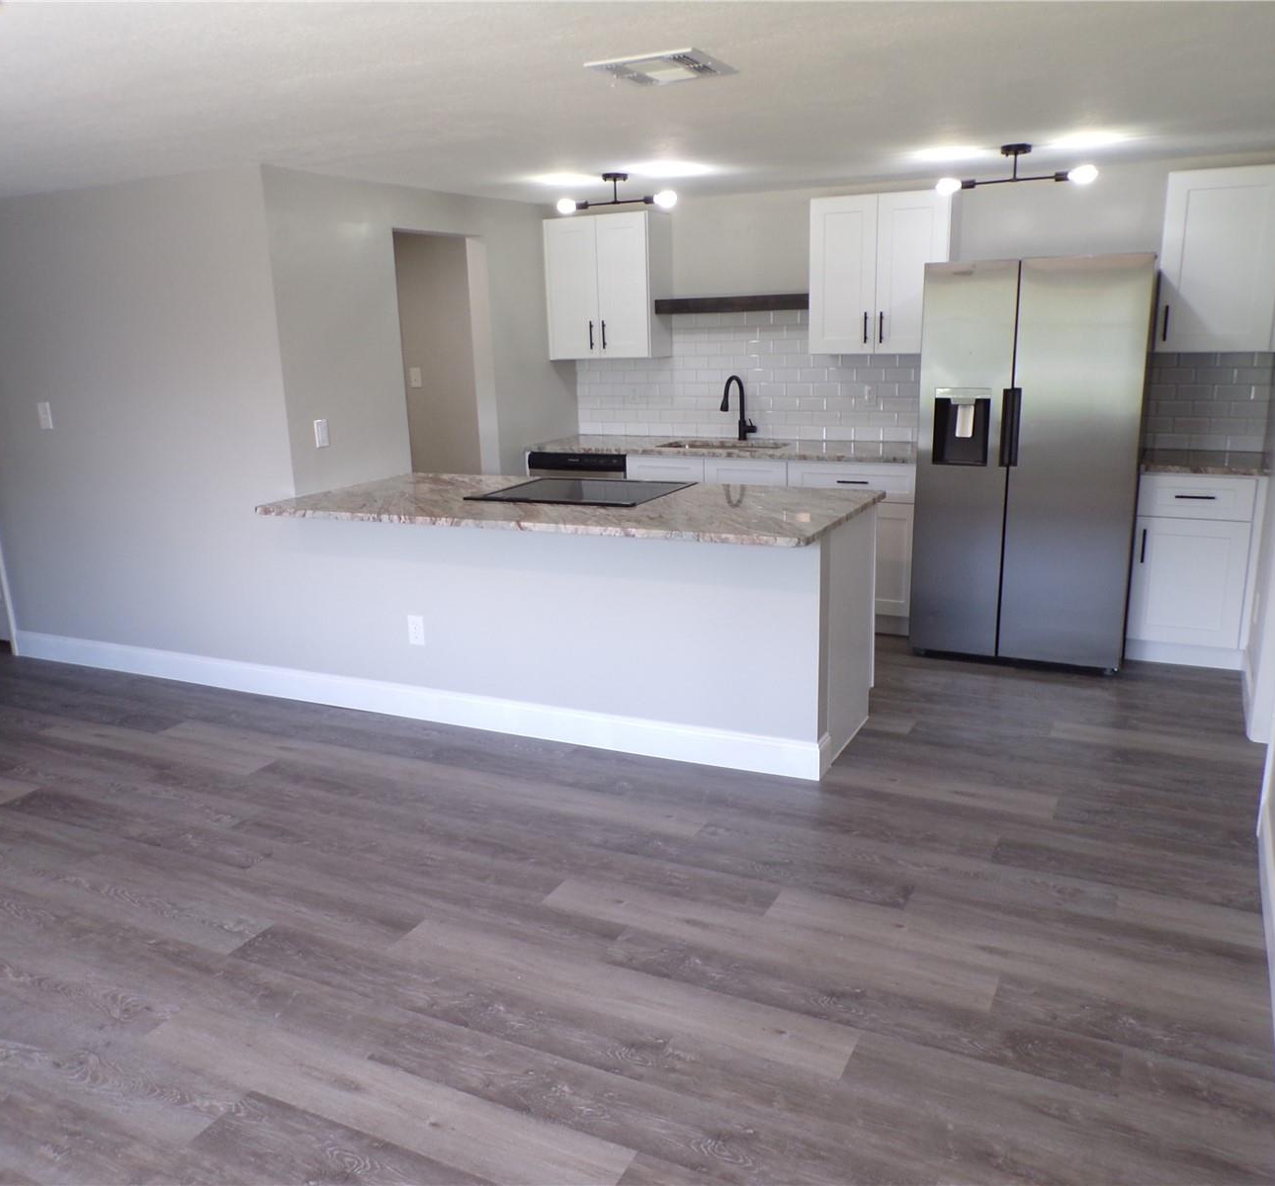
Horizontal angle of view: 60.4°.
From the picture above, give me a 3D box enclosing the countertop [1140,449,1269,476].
[{"bbox_3d":[2.564,-0.583,4.979,0.523,0.033,0.625,5,16,26],"label":"countertop"}]

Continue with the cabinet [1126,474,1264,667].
[{"bbox_3d":[2.575,-0.147,5.108,0.505,0.876,0.600,5,16,26],"label":"cabinet"}]

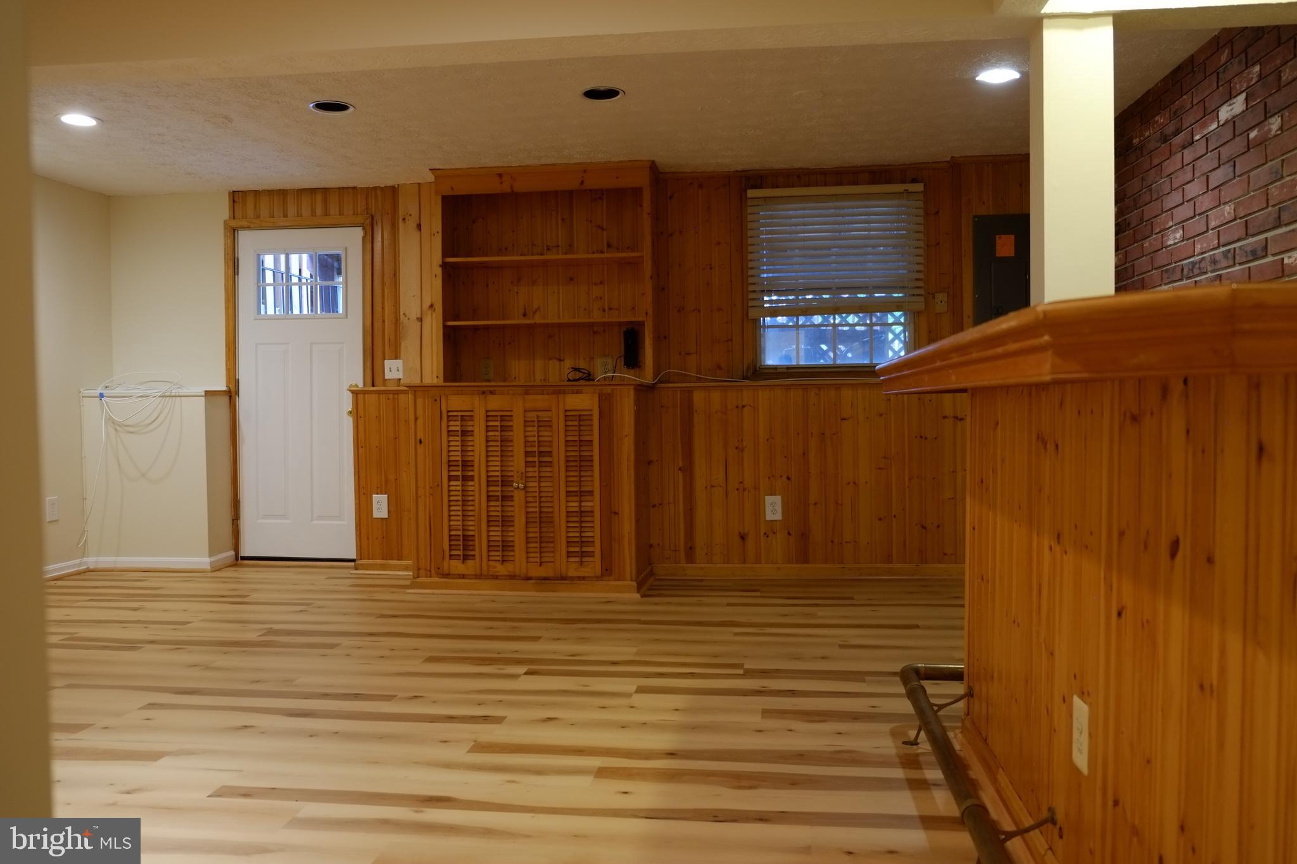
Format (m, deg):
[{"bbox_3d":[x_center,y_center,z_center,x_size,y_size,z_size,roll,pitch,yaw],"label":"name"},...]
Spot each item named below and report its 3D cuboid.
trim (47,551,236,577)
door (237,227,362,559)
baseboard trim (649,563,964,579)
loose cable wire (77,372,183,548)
[{"bbox_3d":[-2.964,0.783,5.751,0.815,0.079,0.580,0,2,7],"label":"trim"},{"bbox_3d":[-2.130,-0.229,6.002,0.813,2.030,0.045,0,2,7],"label":"door"},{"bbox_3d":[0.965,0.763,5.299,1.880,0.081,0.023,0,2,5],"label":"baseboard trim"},{"bbox_3d":[-3.006,0.165,5.674,0.635,1.019,0.240,0,2,7],"label":"loose cable wire"}]

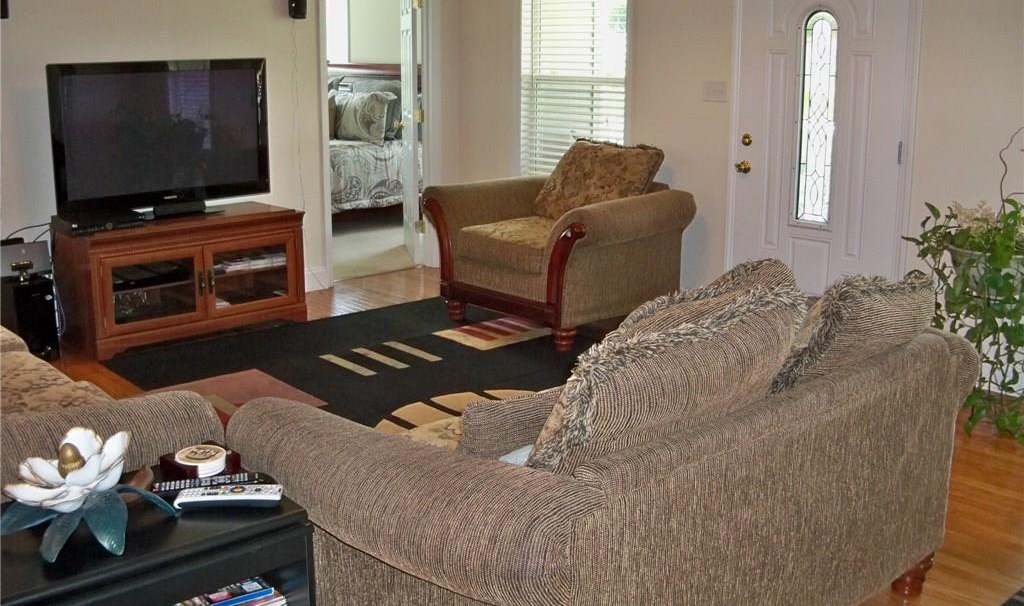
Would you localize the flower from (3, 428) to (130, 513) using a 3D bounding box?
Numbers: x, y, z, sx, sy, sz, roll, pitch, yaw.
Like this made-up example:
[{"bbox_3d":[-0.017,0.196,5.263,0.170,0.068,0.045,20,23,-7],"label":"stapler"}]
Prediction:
[{"bbox_3d":[-0.903,0.345,2.109,0.250,0.140,0.230,0,14,0],"label":"flower"}]

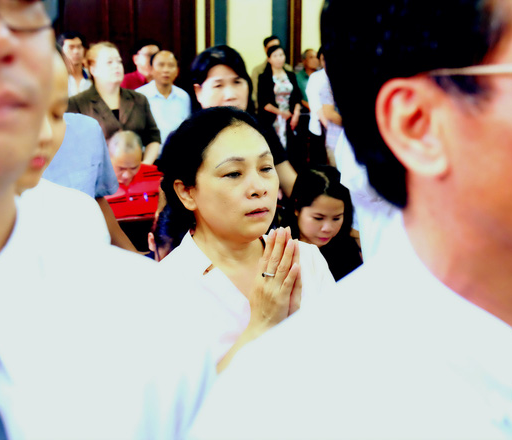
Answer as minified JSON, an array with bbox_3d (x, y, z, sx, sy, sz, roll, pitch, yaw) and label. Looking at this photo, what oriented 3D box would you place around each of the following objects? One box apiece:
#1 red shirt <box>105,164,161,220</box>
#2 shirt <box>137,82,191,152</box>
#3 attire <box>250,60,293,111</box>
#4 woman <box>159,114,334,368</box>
[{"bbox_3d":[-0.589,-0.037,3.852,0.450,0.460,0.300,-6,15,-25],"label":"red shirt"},{"bbox_3d":[-0.644,-0.675,5.721,0.460,0.620,0.270,-2,13,-10],"label":"shirt"},{"bbox_3d":[0.153,-1.300,8.171,0.460,0.620,0.270,-3,14,-15],"label":"attire"},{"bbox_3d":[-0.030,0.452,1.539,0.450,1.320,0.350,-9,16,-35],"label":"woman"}]

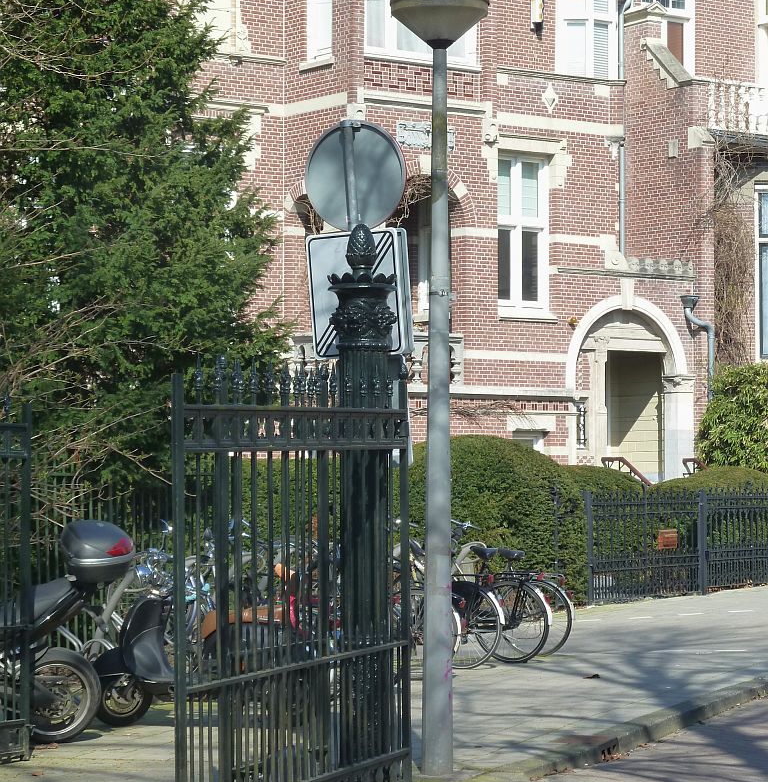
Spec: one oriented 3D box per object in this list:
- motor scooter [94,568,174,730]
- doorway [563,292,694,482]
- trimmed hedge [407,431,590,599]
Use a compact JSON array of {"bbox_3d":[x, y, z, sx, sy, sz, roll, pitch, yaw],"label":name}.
[{"bbox_3d":[-1.194,1.733,18.368,1.750,1.200,0.680,-1,-2,20],"label":"motor scooter"},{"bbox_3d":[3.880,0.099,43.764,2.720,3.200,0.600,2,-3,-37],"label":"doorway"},{"bbox_3d":[1.452,1.685,34.613,1.800,2.250,2.700,-1,-2,29],"label":"trimmed hedge"}]

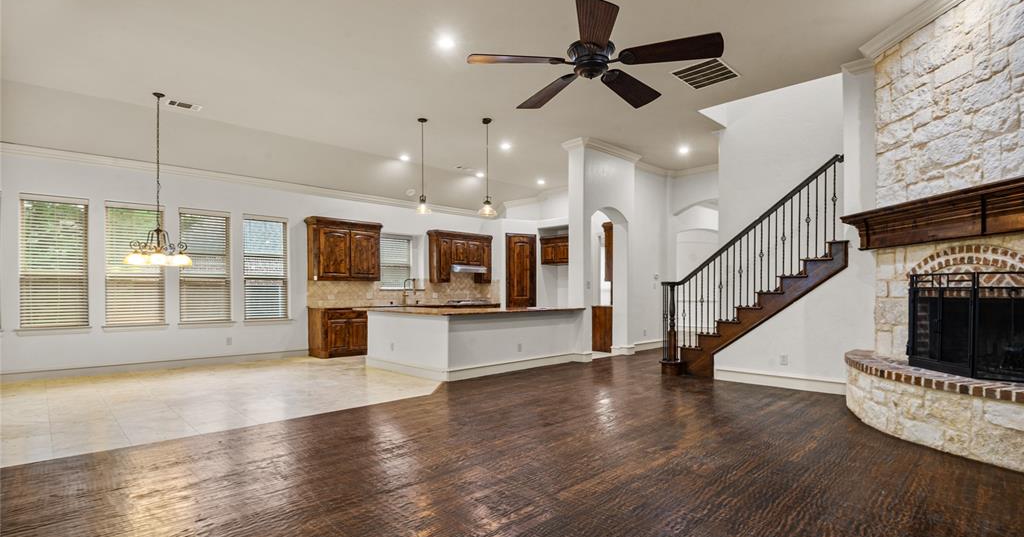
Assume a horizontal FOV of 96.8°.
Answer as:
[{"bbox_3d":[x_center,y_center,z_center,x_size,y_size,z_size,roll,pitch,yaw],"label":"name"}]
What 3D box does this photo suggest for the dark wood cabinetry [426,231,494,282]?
[{"bbox_3d":[-1.173,-0.241,10.452,1.558,1.113,0.374,1,-2,-43],"label":"dark wood cabinetry"}]

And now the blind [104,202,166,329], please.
[{"bbox_3d":[-5.664,-0.061,6.853,0.706,1.812,0.060,2,-3,-41],"label":"blind"}]

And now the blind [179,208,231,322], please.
[{"bbox_3d":[-4.969,-0.041,7.367,0.690,1.793,0.069,1,-2,-42],"label":"blind"}]

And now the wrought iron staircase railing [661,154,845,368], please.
[{"bbox_3d":[3.033,0.057,5.932,2.128,2.726,0.217,-1,-2,43],"label":"wrought iron staircase railing"}]

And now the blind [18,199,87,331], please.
[{"bbox_3d":[-6.315,-0.084,6.295,0.689,1.790,0.060,2,-3,-41],"label":"blind"}]

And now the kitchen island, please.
[{"bbox_3d":[-0.540,1.091,7.580,2.800,0.920,2.080,2,-4,-42],"label":"kitchen island"}]

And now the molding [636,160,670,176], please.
[{"bbox_3d":[2.978,-2.058,9.404,1.364,0.138,0.118,1,-2,-42],"label":"molding"}]

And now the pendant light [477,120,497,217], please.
[{"bbox_3d":[-0.360,-1.451,6.646,0.250,1.448,0.250,0,-3,0],"label":"pendant light"}]

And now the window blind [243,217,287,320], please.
[{"bbox_3d":[-4.324,-0.002,7.999,0.697,1.803,0.060,2,-3,-41],"label":"window blind"}]

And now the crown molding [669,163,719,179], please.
[{"bbox_3d":[3.713,-1.986,9.229,0.120,0.140,0.966,3,-4,-44],"label":"crown molding"}]

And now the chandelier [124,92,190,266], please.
[{"bbox_3d":[-4.554,-1.137,5.841,0.729,2.229,0.729,0,-1,0],"label":"chandelier"}]

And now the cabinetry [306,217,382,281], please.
[{"bbox_3d":[-3.195,-0.331,8.720,1.334,1.135,0.400,2,-3,-41],"label":"cabinetry"}]

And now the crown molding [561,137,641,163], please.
[{"bbox_3d":[1.660,-2.153,8.297,1.680,0.148,0.512,1,-2,-42],"label":"crown molding"}]

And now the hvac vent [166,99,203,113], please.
[{"bbox_3d":[-4.458,-2.187,6.177,0.380,0.030,0.200,2,-3,-41],"label":"hvac vent"}]

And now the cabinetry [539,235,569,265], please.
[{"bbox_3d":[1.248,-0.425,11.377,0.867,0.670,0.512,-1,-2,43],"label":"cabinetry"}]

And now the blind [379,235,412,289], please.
[{"bbox_3d":[-2.625,-0.142,9.956,0.947,1.095,0.069,1,-2,-42],"label":"blind"}]

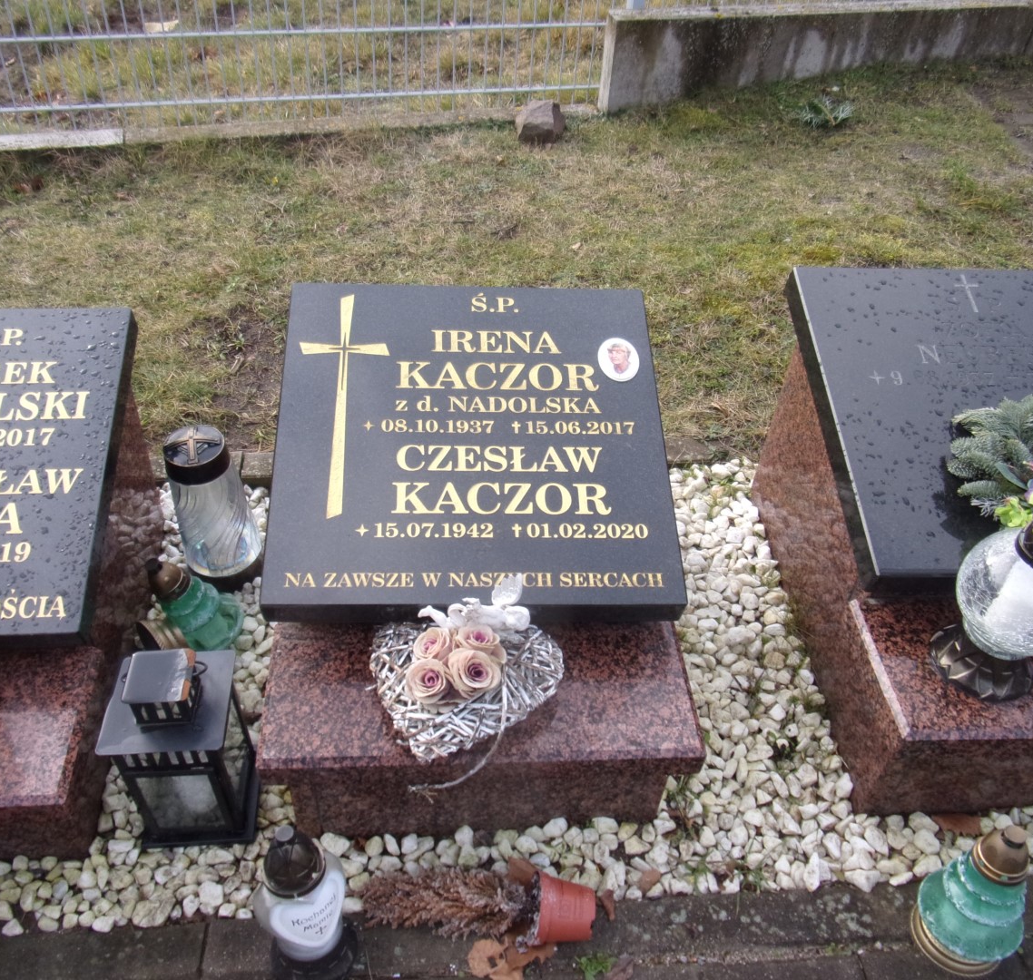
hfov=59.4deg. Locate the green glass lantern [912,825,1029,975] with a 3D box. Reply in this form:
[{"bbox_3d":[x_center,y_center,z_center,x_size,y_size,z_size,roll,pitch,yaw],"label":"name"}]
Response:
[{"bbox_3d":[0.661,0.548,1.267,0.155,0.275,0.155,-1,43,5],"label":"green glass lantern"}]

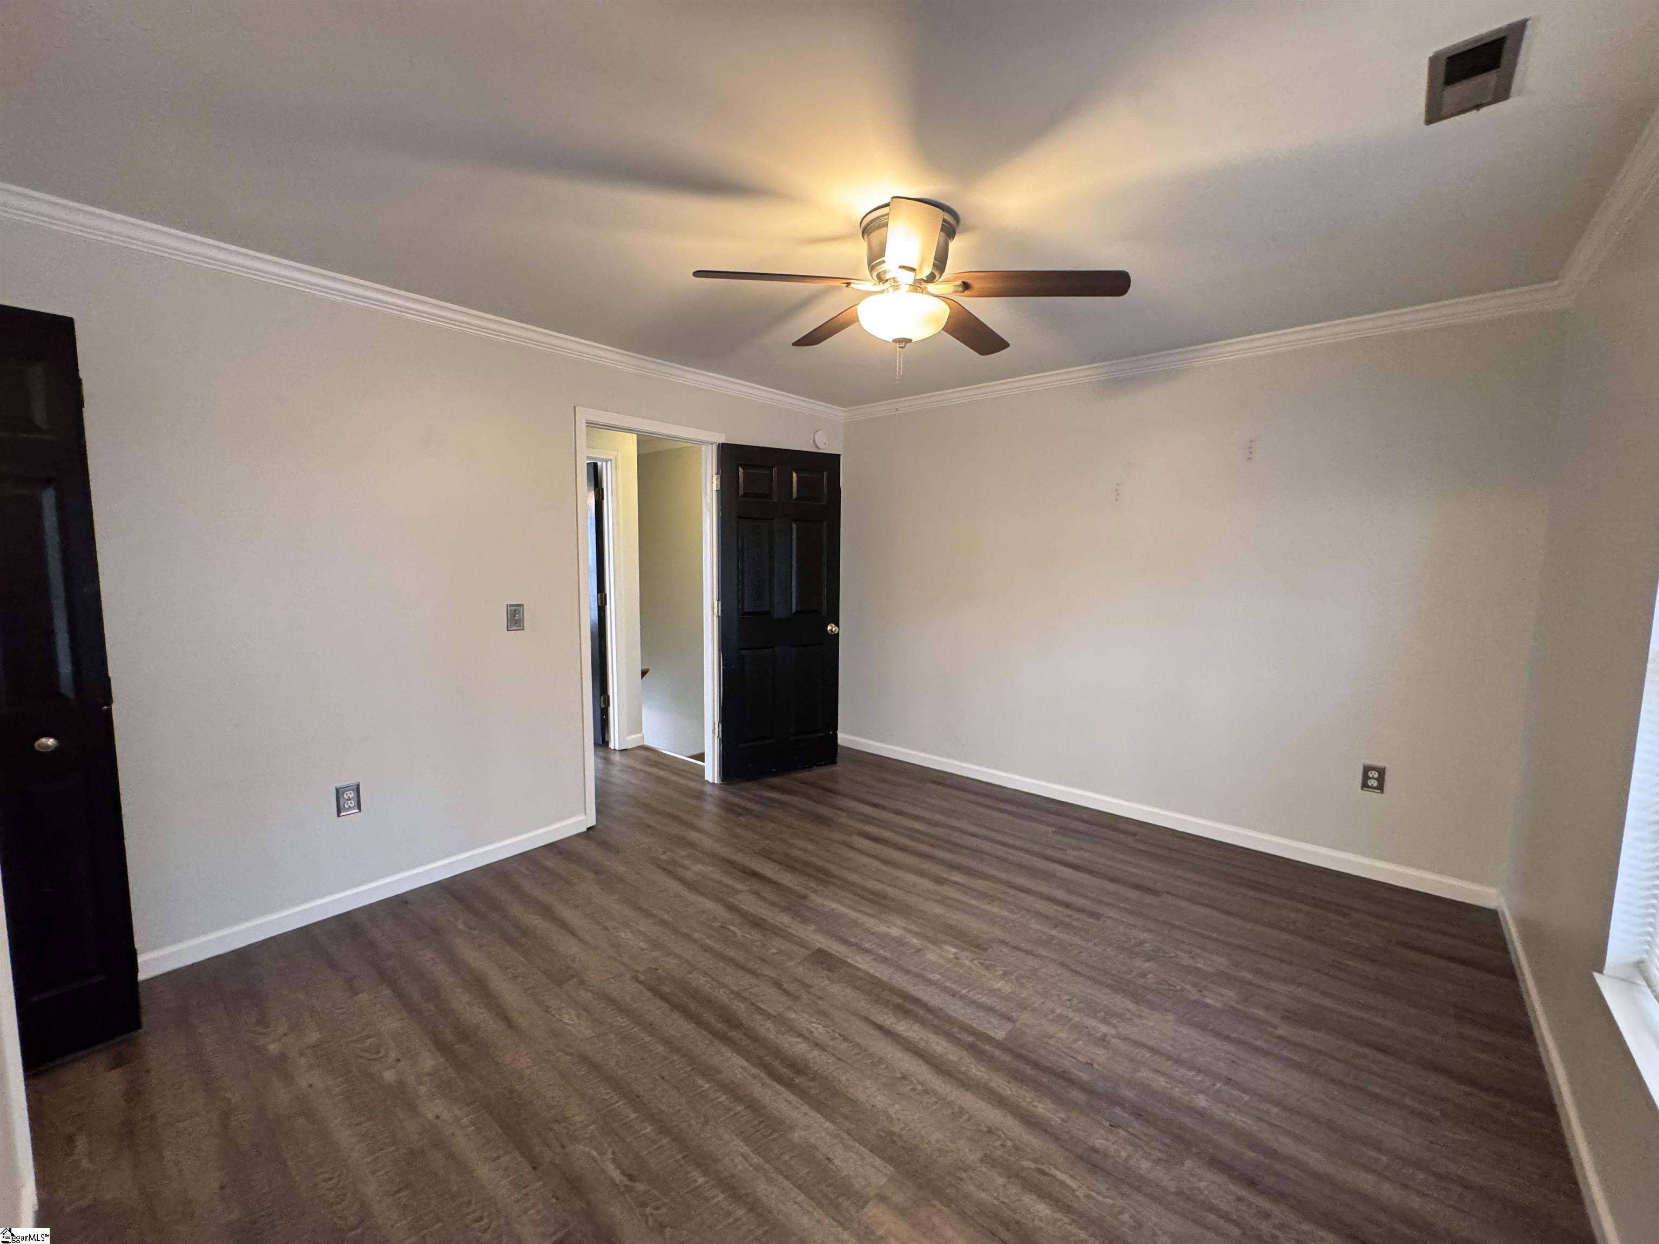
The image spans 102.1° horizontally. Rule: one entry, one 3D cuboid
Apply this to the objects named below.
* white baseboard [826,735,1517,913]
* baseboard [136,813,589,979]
[{"bbox_3d":[1.389,0.995,3.793,3.458,0.081,0.018,5,7,40],"label":"white baseboard"},{"bbox_3d":[-1.764,1.079,2.754,0.018,0.081,1.668,5,7,40],"label":"baseboard"}]

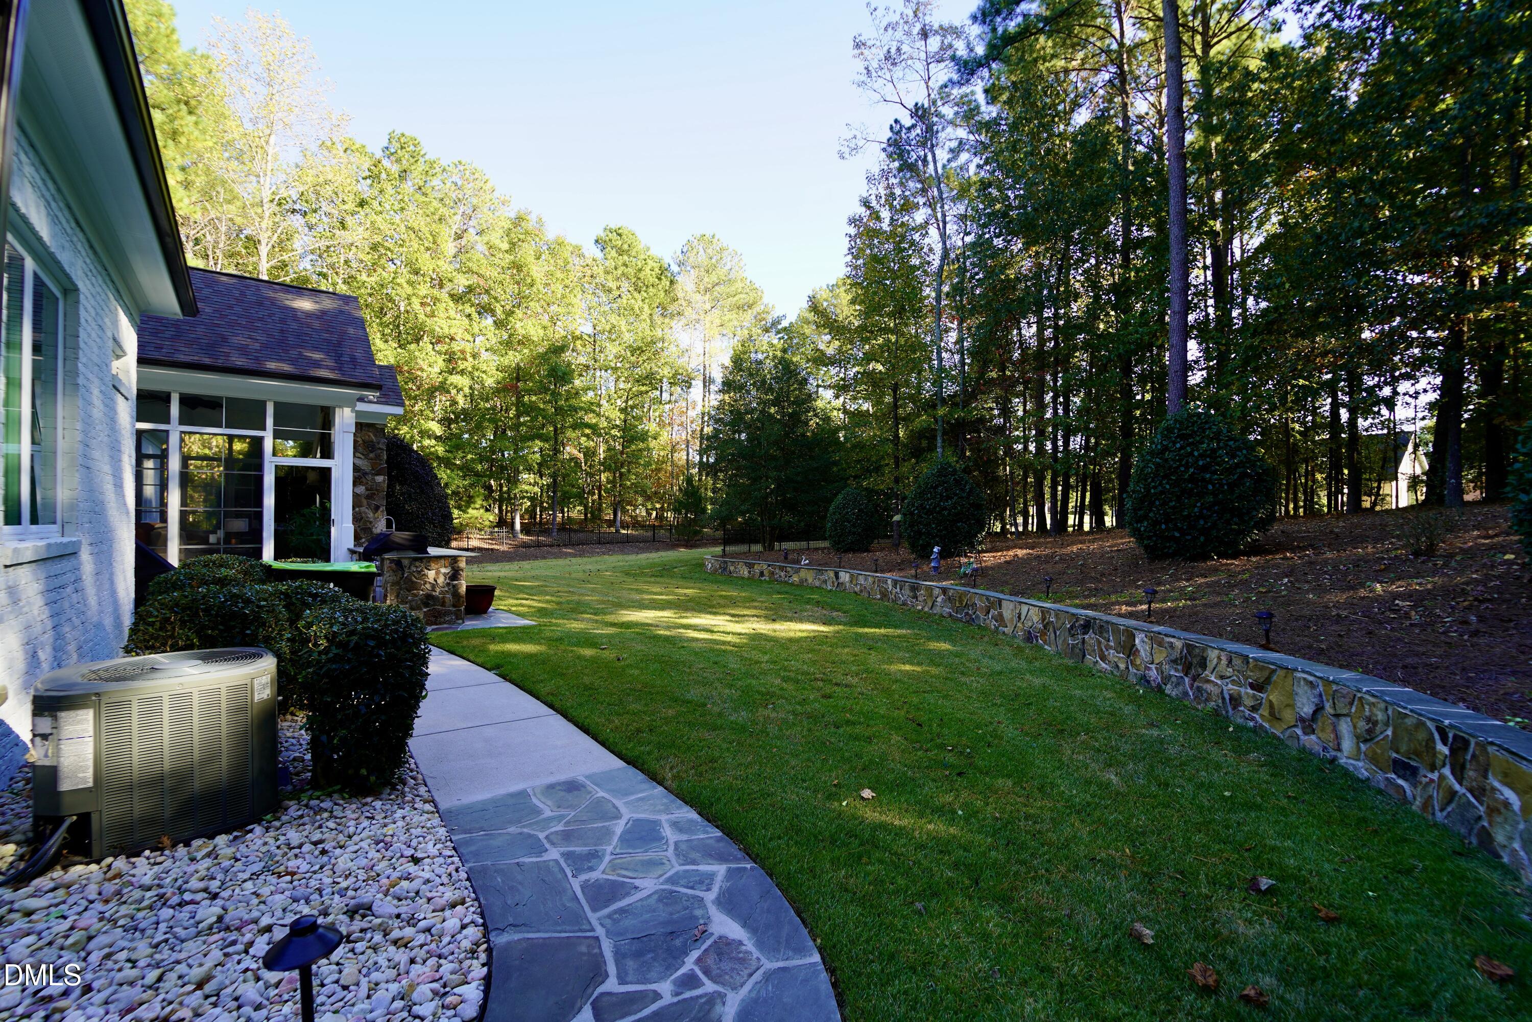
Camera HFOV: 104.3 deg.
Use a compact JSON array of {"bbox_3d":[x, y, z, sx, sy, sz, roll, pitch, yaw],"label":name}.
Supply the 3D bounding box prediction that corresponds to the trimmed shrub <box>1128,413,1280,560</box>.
[{"bbox_3d":[6.482,-0.396,8.906,1.850,2.209,1.850,-1,-1,37],"label":"trimmed shrub"}]

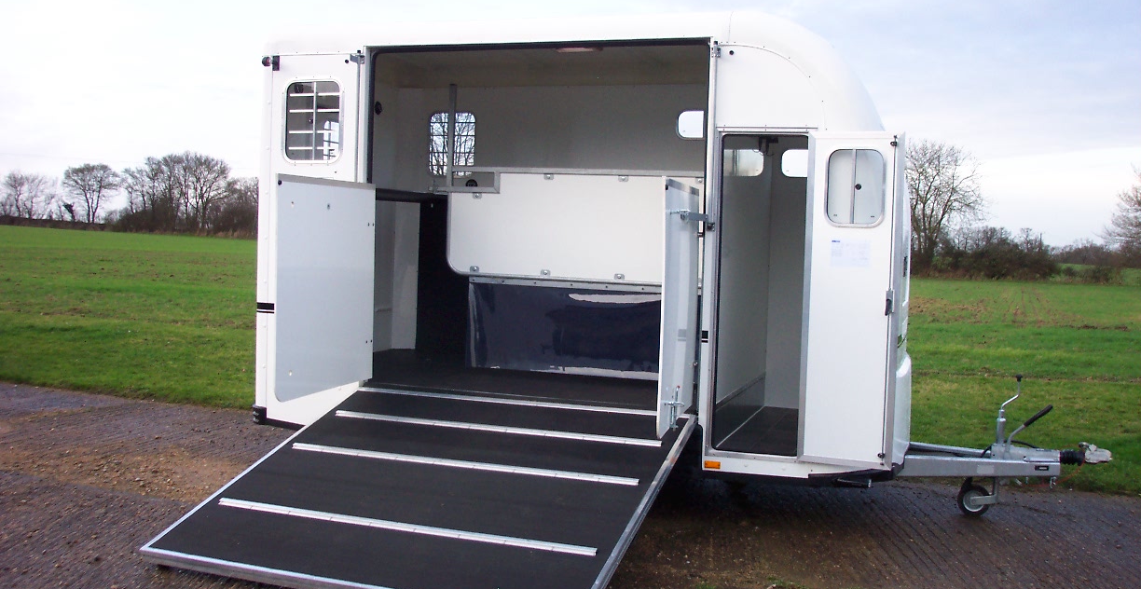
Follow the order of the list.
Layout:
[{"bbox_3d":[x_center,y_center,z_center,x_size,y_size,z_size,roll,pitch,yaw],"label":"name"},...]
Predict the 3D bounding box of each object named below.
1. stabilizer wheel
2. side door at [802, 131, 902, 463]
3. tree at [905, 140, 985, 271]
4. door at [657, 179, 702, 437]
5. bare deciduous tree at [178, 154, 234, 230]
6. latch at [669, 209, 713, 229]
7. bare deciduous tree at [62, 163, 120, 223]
[{"bbox_3d":[2.468,1.265,6.785,0.200,0.203,0.060,3,4,20],"label":"stabilizer wheel"},{"bbox_3d":[1.533,0.034,6.096,0.511,1.831,0.045,3,4,24],"label":"side door"},{"bbox_3d":[22.678,-5.500,70.000,6.942,8.471,6.942,3,3,18],"label":"tree"},{"bbox_3d":[0.579,0.050,5.939,0.035,1.276,1.087,3,4,15],"label":"door"},{"bbox_3d":[-49.353,-13.804,150.000,7.564,11.093,7.564,1,3,-18],"label":"bare deciduous tree"},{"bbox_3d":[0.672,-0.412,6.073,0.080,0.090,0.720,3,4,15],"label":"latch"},{"bbox_3d":[-74.371,-15.539,172.000,8.962,9.829,8.962,1,3,-23],"label":"bare deciduous tree"}]

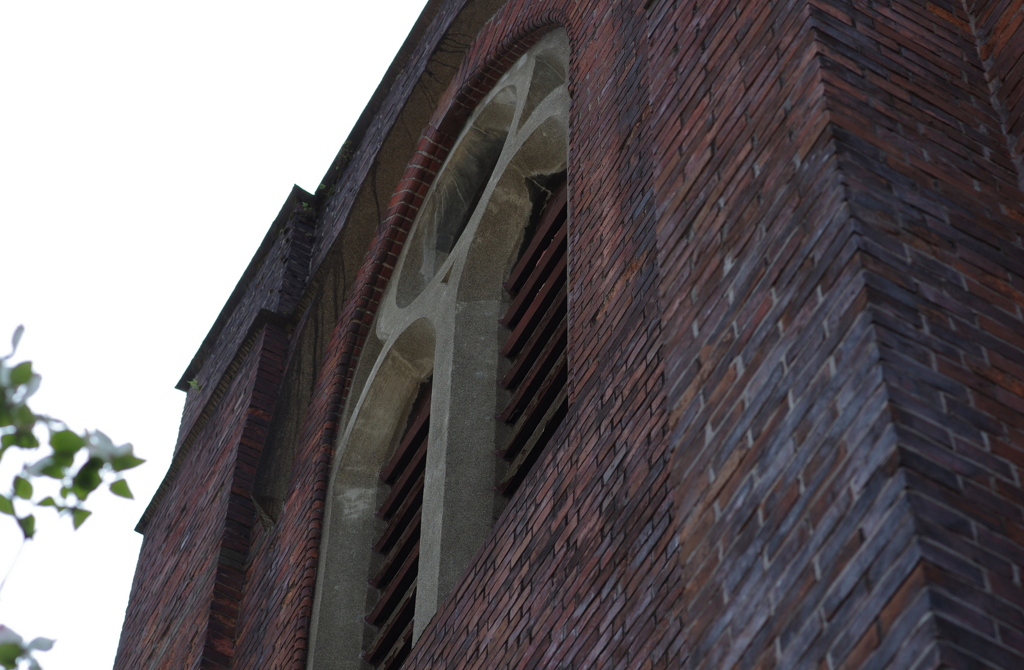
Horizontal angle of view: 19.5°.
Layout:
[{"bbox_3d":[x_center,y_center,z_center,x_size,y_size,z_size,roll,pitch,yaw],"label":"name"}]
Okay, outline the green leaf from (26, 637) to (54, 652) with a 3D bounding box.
[{"bbox_3d":[-0.601,0.395,3.800,0.038,0.014,0.022,-7,-61,4],"label":"green leaf"}]

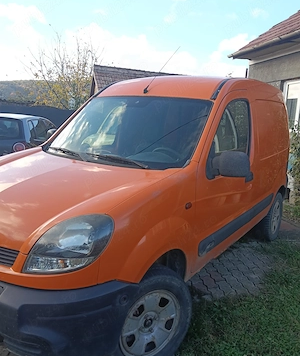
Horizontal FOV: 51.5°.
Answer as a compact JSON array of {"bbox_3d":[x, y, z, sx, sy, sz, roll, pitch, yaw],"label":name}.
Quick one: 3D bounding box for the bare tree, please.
[{"bbox_3d":[-3.338,-3.404,12.000,3.100,4.600,3.000,3,11,0],"label":"bare tree"}]

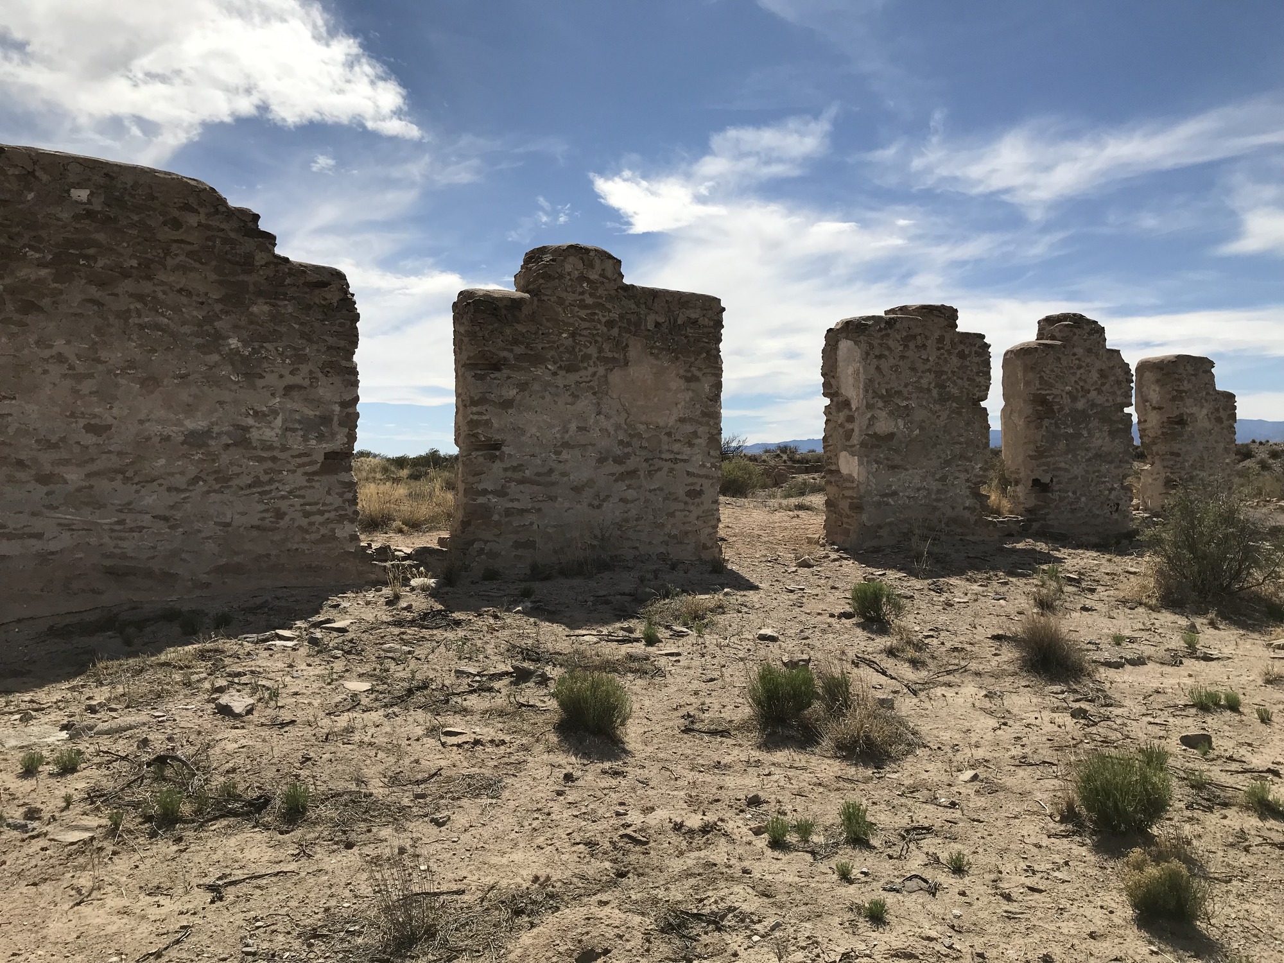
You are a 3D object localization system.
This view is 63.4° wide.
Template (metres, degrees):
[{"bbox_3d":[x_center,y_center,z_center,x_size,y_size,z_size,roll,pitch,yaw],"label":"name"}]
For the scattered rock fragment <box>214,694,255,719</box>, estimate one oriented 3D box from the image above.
[{"bbox_3d":[-2.229,1.220,5.677,0.230,0.100,0.173,0,2,0],"label":"scattered rock fragment"}]

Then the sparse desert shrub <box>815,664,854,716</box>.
[{"bbox_3d":[1.060,1.143,5.715,0.215,0.272,0.194,0,2,0],"label":"sparse desert shrub"}]

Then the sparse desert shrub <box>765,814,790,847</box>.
[{"bbox_3d":[0.525,1.344,4.027,0.097,0.102,0.092,0,1,7],"label":"sparse desert shrub"}]

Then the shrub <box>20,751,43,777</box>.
[{"bbox_3d":[-2.901,1.335,4.934,0.109,0.099,0.109,0,2,0],"label":"shrub"}]

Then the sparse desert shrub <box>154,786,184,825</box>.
[{"bbox_3d":[-1.884,1.282,4.130,0.124,0.137,0.111,0,2,0],"label":"sparse desert shrub"}]

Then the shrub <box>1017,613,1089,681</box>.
[{"bbox_3d":[2.784,1.093,7.051,0.491,0.369,0.466,1,1,22],"label":"shrub"}]

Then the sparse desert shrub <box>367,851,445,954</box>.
[{"bbox_3d":[-0.723,1.272,3.173,0.239,0.288,0.203,0,2,0],"label":"sparse desert shrub"}]

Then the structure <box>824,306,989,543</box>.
[{"bbox_3d":[4.190,-0.858,16.193,2.827,3.625,0.700,-1,2,-33],"label":"structure"}]

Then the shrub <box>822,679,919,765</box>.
[{"bbox_3d":[1.158,1.187,5.268,0.489,0.320,0.440,0,1,12],"label":"shrub"}]

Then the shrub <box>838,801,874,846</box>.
[{"bbox_3d":[0.839,1.333,4.066,0.136,0.152,0.129,0,2,0],"label":"shrub"}]

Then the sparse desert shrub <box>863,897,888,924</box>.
[{"bbox_3d":[0.758,1.386,3.368,0.081,0.069,0.077,0,1,13],"label":"sparse desert shrub"}]

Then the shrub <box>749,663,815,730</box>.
[{"bbox_3d":[0.767,1.175,5.686,0.360,0.338,0.342,0,2,0],"label":"shrub"}]

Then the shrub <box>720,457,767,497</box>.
[{"bbox_3d":[2.306,-0.108,24.988,1.400,0.917,1.330,0,2,0],"label":"shrub"}]

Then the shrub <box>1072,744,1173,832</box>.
[{"bbox_3d":[1.948,1.234,4.204,0.398,0.307,0.378,1,1,25],"label":"shrub"}]

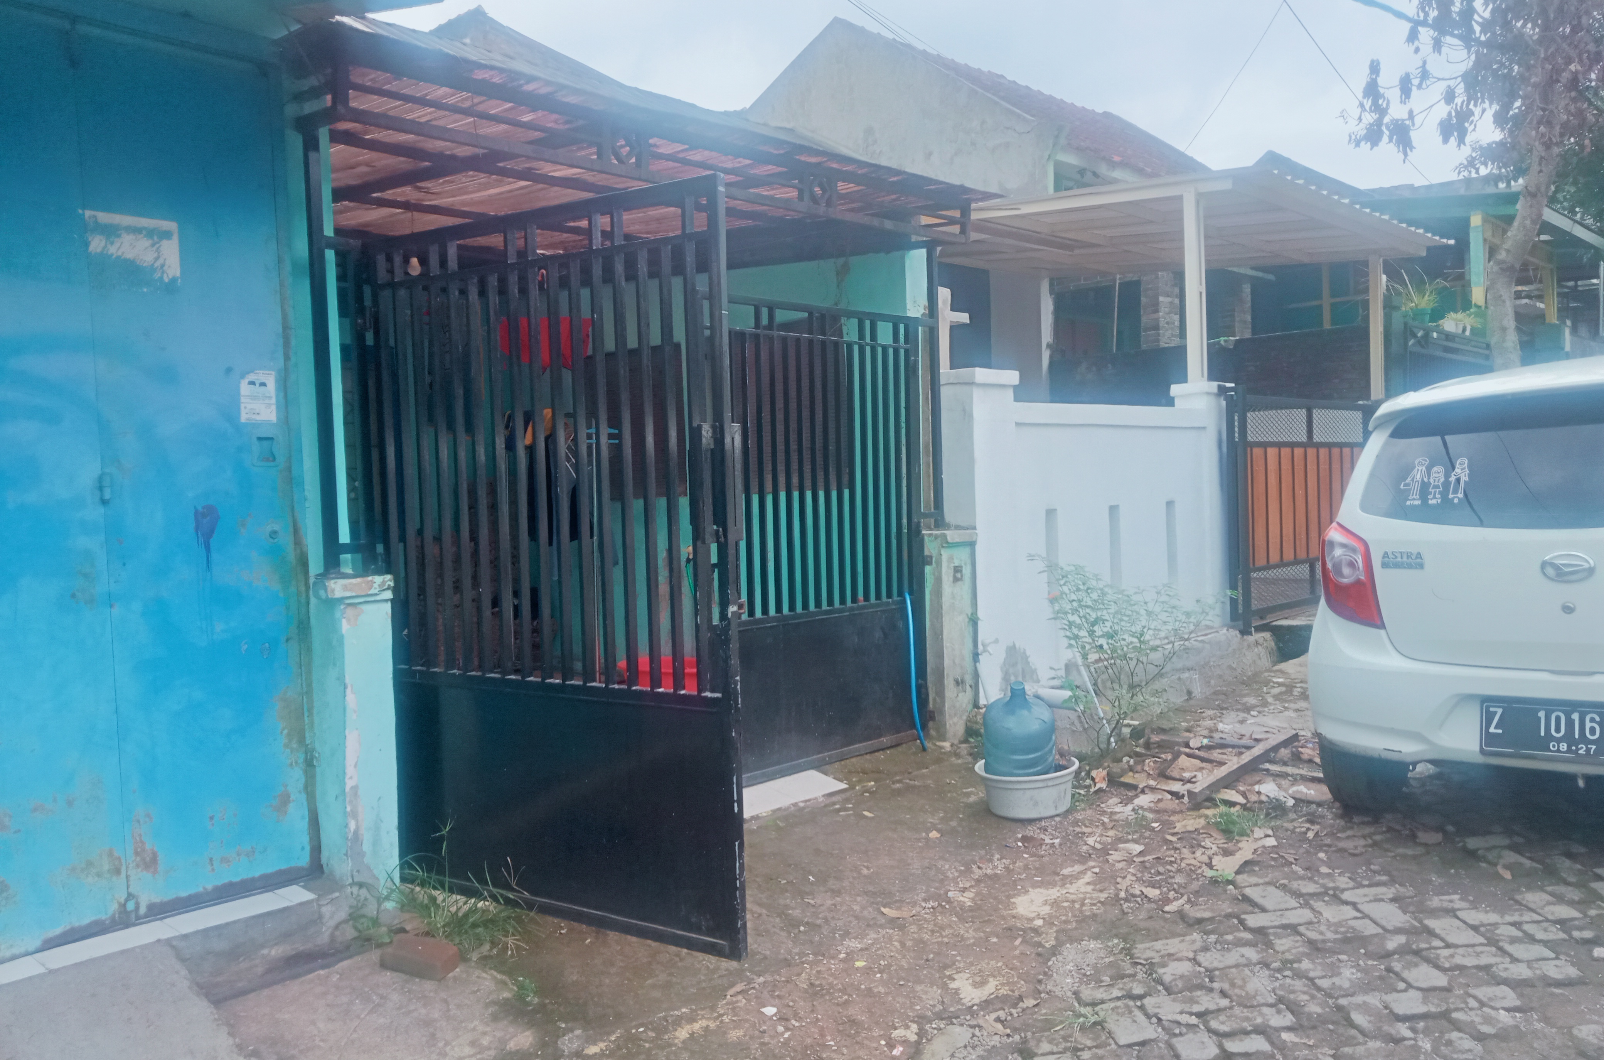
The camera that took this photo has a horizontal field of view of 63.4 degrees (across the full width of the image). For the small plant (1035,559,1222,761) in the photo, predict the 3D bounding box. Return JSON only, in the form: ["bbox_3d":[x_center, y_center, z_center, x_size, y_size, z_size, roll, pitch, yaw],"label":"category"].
[{"bbox_3d":[1.396,0.549,5.550,0.760,0.820,0.650,-1,3,14],"label":"small plant"}]

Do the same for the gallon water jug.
[{"bbox_3d":[0.810,0.798,4.820,0.266,0.470,0.266,-1,3,9],"label":"gallon water jug"}]

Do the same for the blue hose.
[{"bbox_3d":[0.510,0.627,5.800,0.110,0.710,0.100,-2,3,5],"label":"blue hose"}]

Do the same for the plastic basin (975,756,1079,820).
[{"bbox_3d":[0.830,0.955,4.800,0.385,0.155,0.385,-1,3,10],"label":"plastic basin"}]

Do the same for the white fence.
[{"bbox_3d":[1.701,-0.054,7.450,0.310,1.620,3.200,0,4,39],"label":"white fence"}]

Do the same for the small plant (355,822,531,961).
[{"bbox_3d":[-0.977,0.967,3.530,0.440,0.290,0.330,-3,3,-16],"label":"small plant"}]

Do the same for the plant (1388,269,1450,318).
[{"bbox_3d":[5.708,-2.162,12.000,0.550,0.480,0.500,-1,3,26],"label":"plant"}]

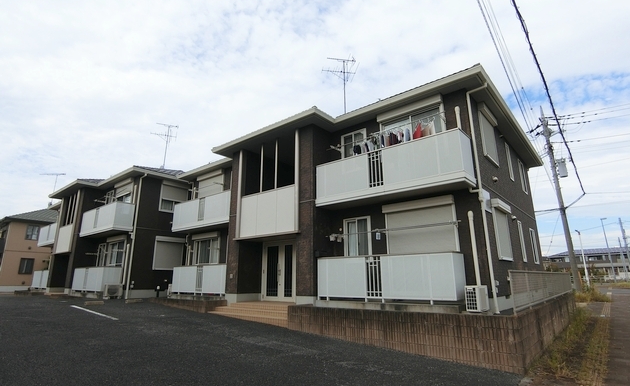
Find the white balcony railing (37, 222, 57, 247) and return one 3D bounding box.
[{"bbox_3d":[-16.538,2.761,22.023,4.138,1.210,0.917,-12,-18,39],"label":"white balcony railing"}]

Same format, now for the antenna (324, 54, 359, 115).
[{"bbox_3d":[1.358,-5.097,17.465,1.750,4.094,1.600,1,-14,-7],"label":"antenna"}]

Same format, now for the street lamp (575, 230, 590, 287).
[{"bbox_3d":[20.304,5.219,26.149,0.600,4.817,0.300,-12,-18,39],"label":"street lamp"}]

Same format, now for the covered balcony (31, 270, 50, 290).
[{"bbox_3d":[-16.366,5.349,21.219,3.694,1.050,0.854,-12,-18,39],"label":"covered balcony"}]

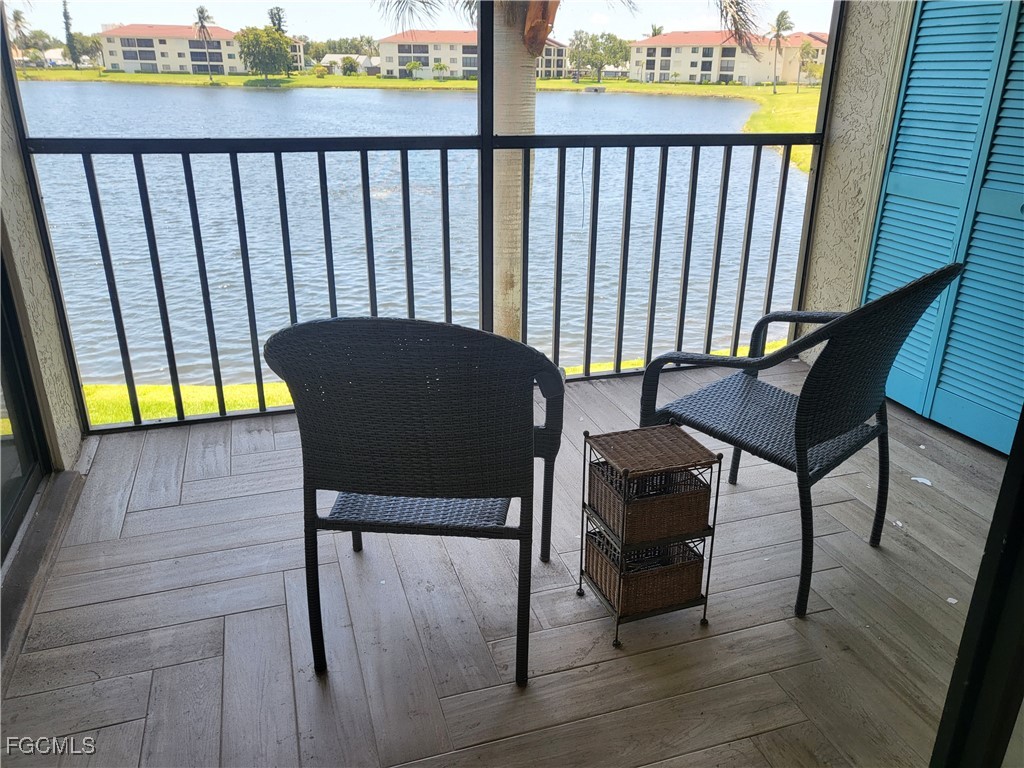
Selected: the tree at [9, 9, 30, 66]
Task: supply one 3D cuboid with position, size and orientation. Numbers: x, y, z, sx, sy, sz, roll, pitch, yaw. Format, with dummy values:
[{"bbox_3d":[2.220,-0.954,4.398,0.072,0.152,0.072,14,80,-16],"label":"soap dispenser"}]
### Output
[{"bbox_3d":[-104.757,-72.488,162.725,4.500,12.200,4.500,0,22,0],"label":"tree"}]

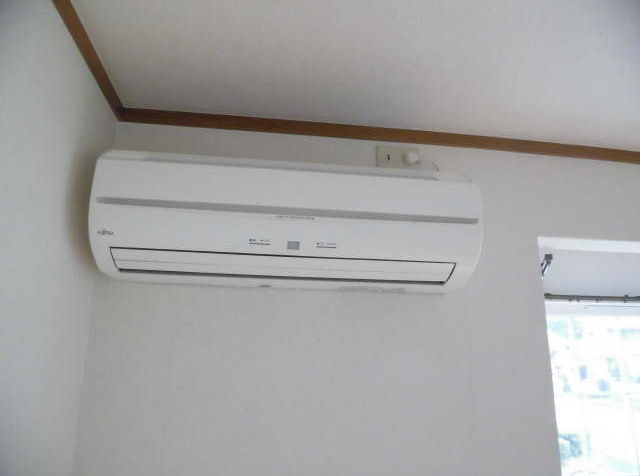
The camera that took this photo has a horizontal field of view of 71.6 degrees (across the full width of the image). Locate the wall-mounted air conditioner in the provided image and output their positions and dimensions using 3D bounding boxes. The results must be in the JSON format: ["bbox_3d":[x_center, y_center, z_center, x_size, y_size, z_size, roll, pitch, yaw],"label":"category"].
[{"bbox_3d":[-0.056,-0.035,0.995,0.791,0.266,0.200,3,-14,-9],"label":"wall-mounted air conditioner"}]

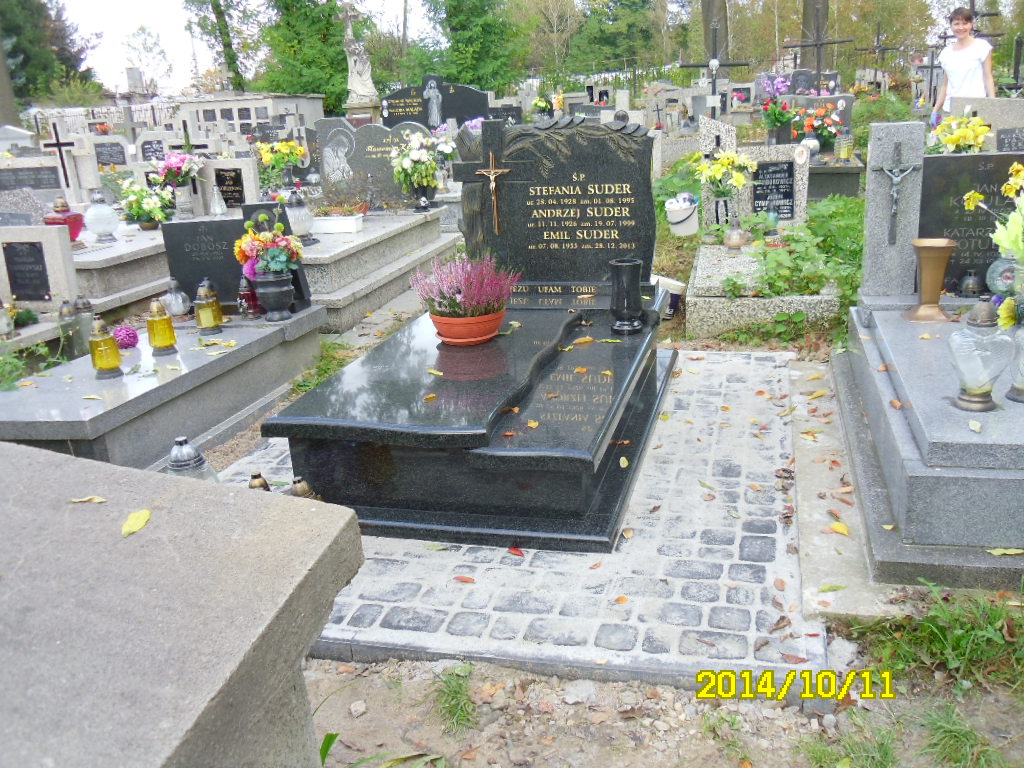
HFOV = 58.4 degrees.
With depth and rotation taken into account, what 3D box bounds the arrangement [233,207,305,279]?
[{"bbox_3d":[-1.177,-0.676,4.422,0.310,0.333,0.280,1,18,16],"label":"arrangement"}]

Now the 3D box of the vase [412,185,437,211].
[{"bbox_3d":[-0.733,-1.585,7.756,0.200,0.202,0.200,1,18,16],"label":"vase"}]

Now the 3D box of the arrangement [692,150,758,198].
[{"bbox_3d":[1.369,-1.342,5.874,0.410,0.266,0.330,1,18,16],"label":"arrangement"}]

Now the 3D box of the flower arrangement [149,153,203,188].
[{"bbox_3d":[-2.971,-1.884,8.112,0.440,0.269,0.360,1,18,16],"label":"flower arrangement"}]

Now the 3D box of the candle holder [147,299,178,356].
[{"bbox_3d":[-1.395,-0.228,3.605,0.120,0.217,0.120,2,17,15],"label":"candle holder"}]

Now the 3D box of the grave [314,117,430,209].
[{"bbox_3d":[-0.998,-1.646,6.879,0.967,0.695,0.180,0,17,11],"label":"grave"}]

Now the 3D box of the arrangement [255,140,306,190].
[{"bbox_3d":[-2.475,-2.342,9.813,0.470,0.455,0.380,1,18,16],"label":"arrangement"}]

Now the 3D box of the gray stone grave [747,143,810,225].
[{"bbox_3d":[1.755,-1.321,6.089,0.416,0.519,0.100,1,18,16],"label":"gray stone grave"}]

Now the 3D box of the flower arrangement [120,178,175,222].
[{"bbox_3d":[-2.361,-1.158,5.888,0.360,0.330,0.330,-9,17,-20],"label":"flower arrangement"}]

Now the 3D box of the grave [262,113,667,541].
[{"bbox_3d":[-0.023,-0.390,3.402,1.087,1.130,2.073,2,17,15],"label":"grave"}]

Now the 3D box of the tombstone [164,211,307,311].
[{"bbox_3d":[-1.303,-0.598,4.352,0.645,0.509,0.170,2,17,15],"label":"tombstone"}]

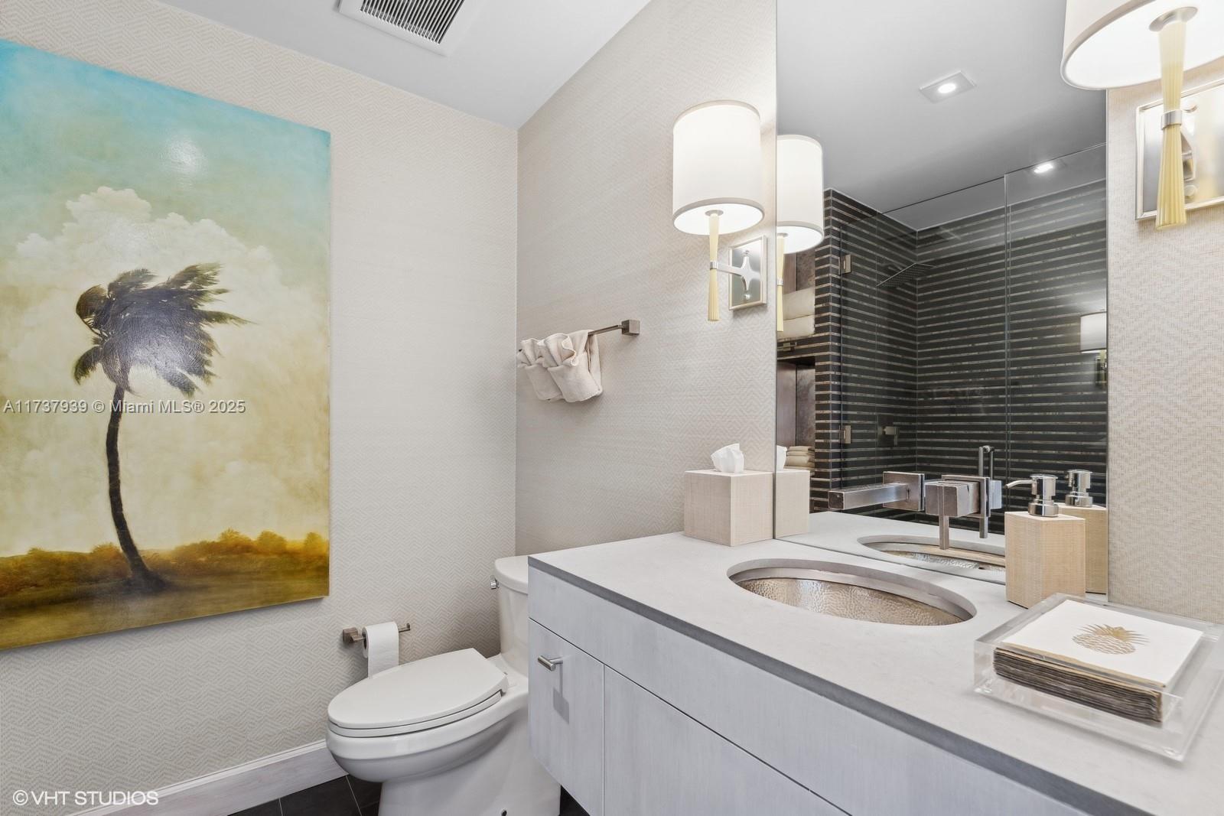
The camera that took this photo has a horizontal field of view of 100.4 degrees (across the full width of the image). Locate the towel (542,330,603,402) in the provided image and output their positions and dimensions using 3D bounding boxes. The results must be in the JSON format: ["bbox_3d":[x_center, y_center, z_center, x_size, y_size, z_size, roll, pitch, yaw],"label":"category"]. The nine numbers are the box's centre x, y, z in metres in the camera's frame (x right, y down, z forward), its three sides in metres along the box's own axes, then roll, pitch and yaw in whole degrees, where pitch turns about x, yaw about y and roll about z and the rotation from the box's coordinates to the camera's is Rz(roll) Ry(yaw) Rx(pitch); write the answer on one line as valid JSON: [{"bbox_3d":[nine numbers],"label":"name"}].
[{"bbox_3d":[-0.137,-0.143,1.761,0.115,0.236,0.236,1,-2,-38],"label":"towel"}]

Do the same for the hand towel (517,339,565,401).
[{"bbox_3d":[-0.266,-0.141,1.933,0.110,0.236,0.241,1,-2,-38],"label":"hand towel"}]

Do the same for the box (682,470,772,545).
[{"bbox_3d":[0.264,0.222,1.173,0.133,0.147,0.134,1,-2,-38],"label":"box"}]

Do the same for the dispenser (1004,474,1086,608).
[{"bbox_3d":[0.590,0.188,0.716,0.100,0.189,0.066,0,-2,-8],"label":"dispenser"}]

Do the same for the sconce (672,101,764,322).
[{"bbox_3d":[0.249,-0.427,1.193,0.220,0.451,0.204,1,-2,-38],"label":"sconce"}]

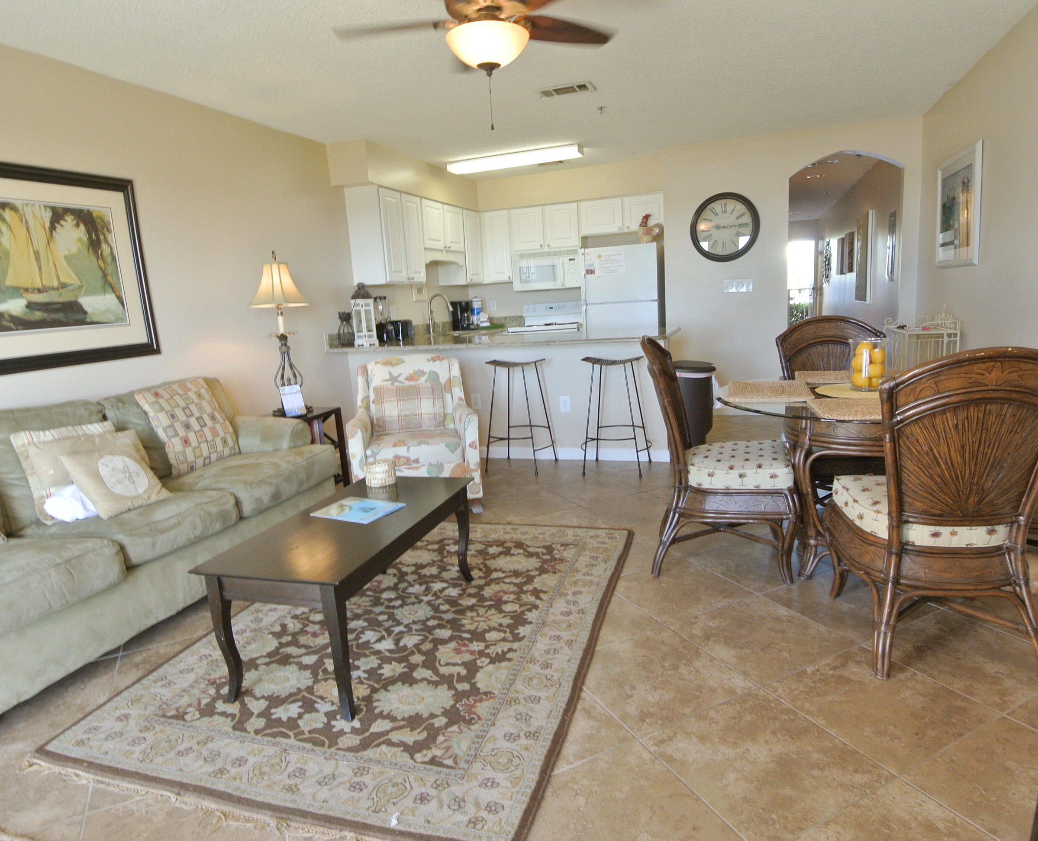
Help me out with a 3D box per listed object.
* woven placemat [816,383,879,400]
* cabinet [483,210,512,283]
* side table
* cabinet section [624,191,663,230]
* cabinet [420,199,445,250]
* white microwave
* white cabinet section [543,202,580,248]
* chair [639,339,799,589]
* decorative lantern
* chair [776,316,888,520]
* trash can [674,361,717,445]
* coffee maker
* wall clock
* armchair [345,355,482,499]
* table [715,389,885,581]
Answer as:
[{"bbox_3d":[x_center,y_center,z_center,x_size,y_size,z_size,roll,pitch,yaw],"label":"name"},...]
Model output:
[{"bbox_3d":[1.446,-0.126,2.583,0.410,0.010,0.410,0,12,20],"label":"woven placemat"},{"bbox_3d":[-0.185,-1.901,6.954,0.335,0.760,0.325,0,12,20],"label":"cabinet"},{"bbox_3d":[-1.555,0.241,4.384,0.448,0.569,0.544,0,11,20],"label":"side table"},{"bbox_3d":[1.283,-2.084,6.333,0.375,0.347,0.320,1,12,20],"label":"cabinet section"},{"bbox_3d":[-0.974,-1.873,6.095,0.351,0.454,0.448,0,11,20],"label":"cabinet"},{"bbox_3d":[0.354,-1.624,6.772,0.757,0.410,0.400,0,12,20],"label":"white microwave"},{"bbox_3d":[0.494,-2.046,6.630,0.392,0.440,0.320,1,12,20],"label":"white cabinet section"},{"bbox_3d":[0.873,0.131,2.770,0.610,1.015,0.530,0,12,18],"label":"chair"},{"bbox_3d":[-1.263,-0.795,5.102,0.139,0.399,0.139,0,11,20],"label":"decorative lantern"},{"bbox_3d":[1.592,0.015,3.164,0.496,1.016,0.593,1,12,25],"label":"chair"},{"bbox_3d":[1.308,-0.097,4.756,0.363,0.696,0.363,0,11,20],"label":"trash can"},{"bbox_3d":[-0.621,-1.164,6.944,0.242,0.315,0.181,4,13,37],"label":"coffee maker"},{"bbox_3d":[1.862,-1.749,5.665,0.600,0.610,0.055,0,12,20],"label":"wall clock"},{"bbox_3d":[-0.623,0.056,3.957,0.750,0.900,0.800,-4,11,-2],"label":"armchair"},{"bbox_3d":[1.495,0.258,2.581,1.295,0.766,1.295,0,11,20],"label":"table"}]

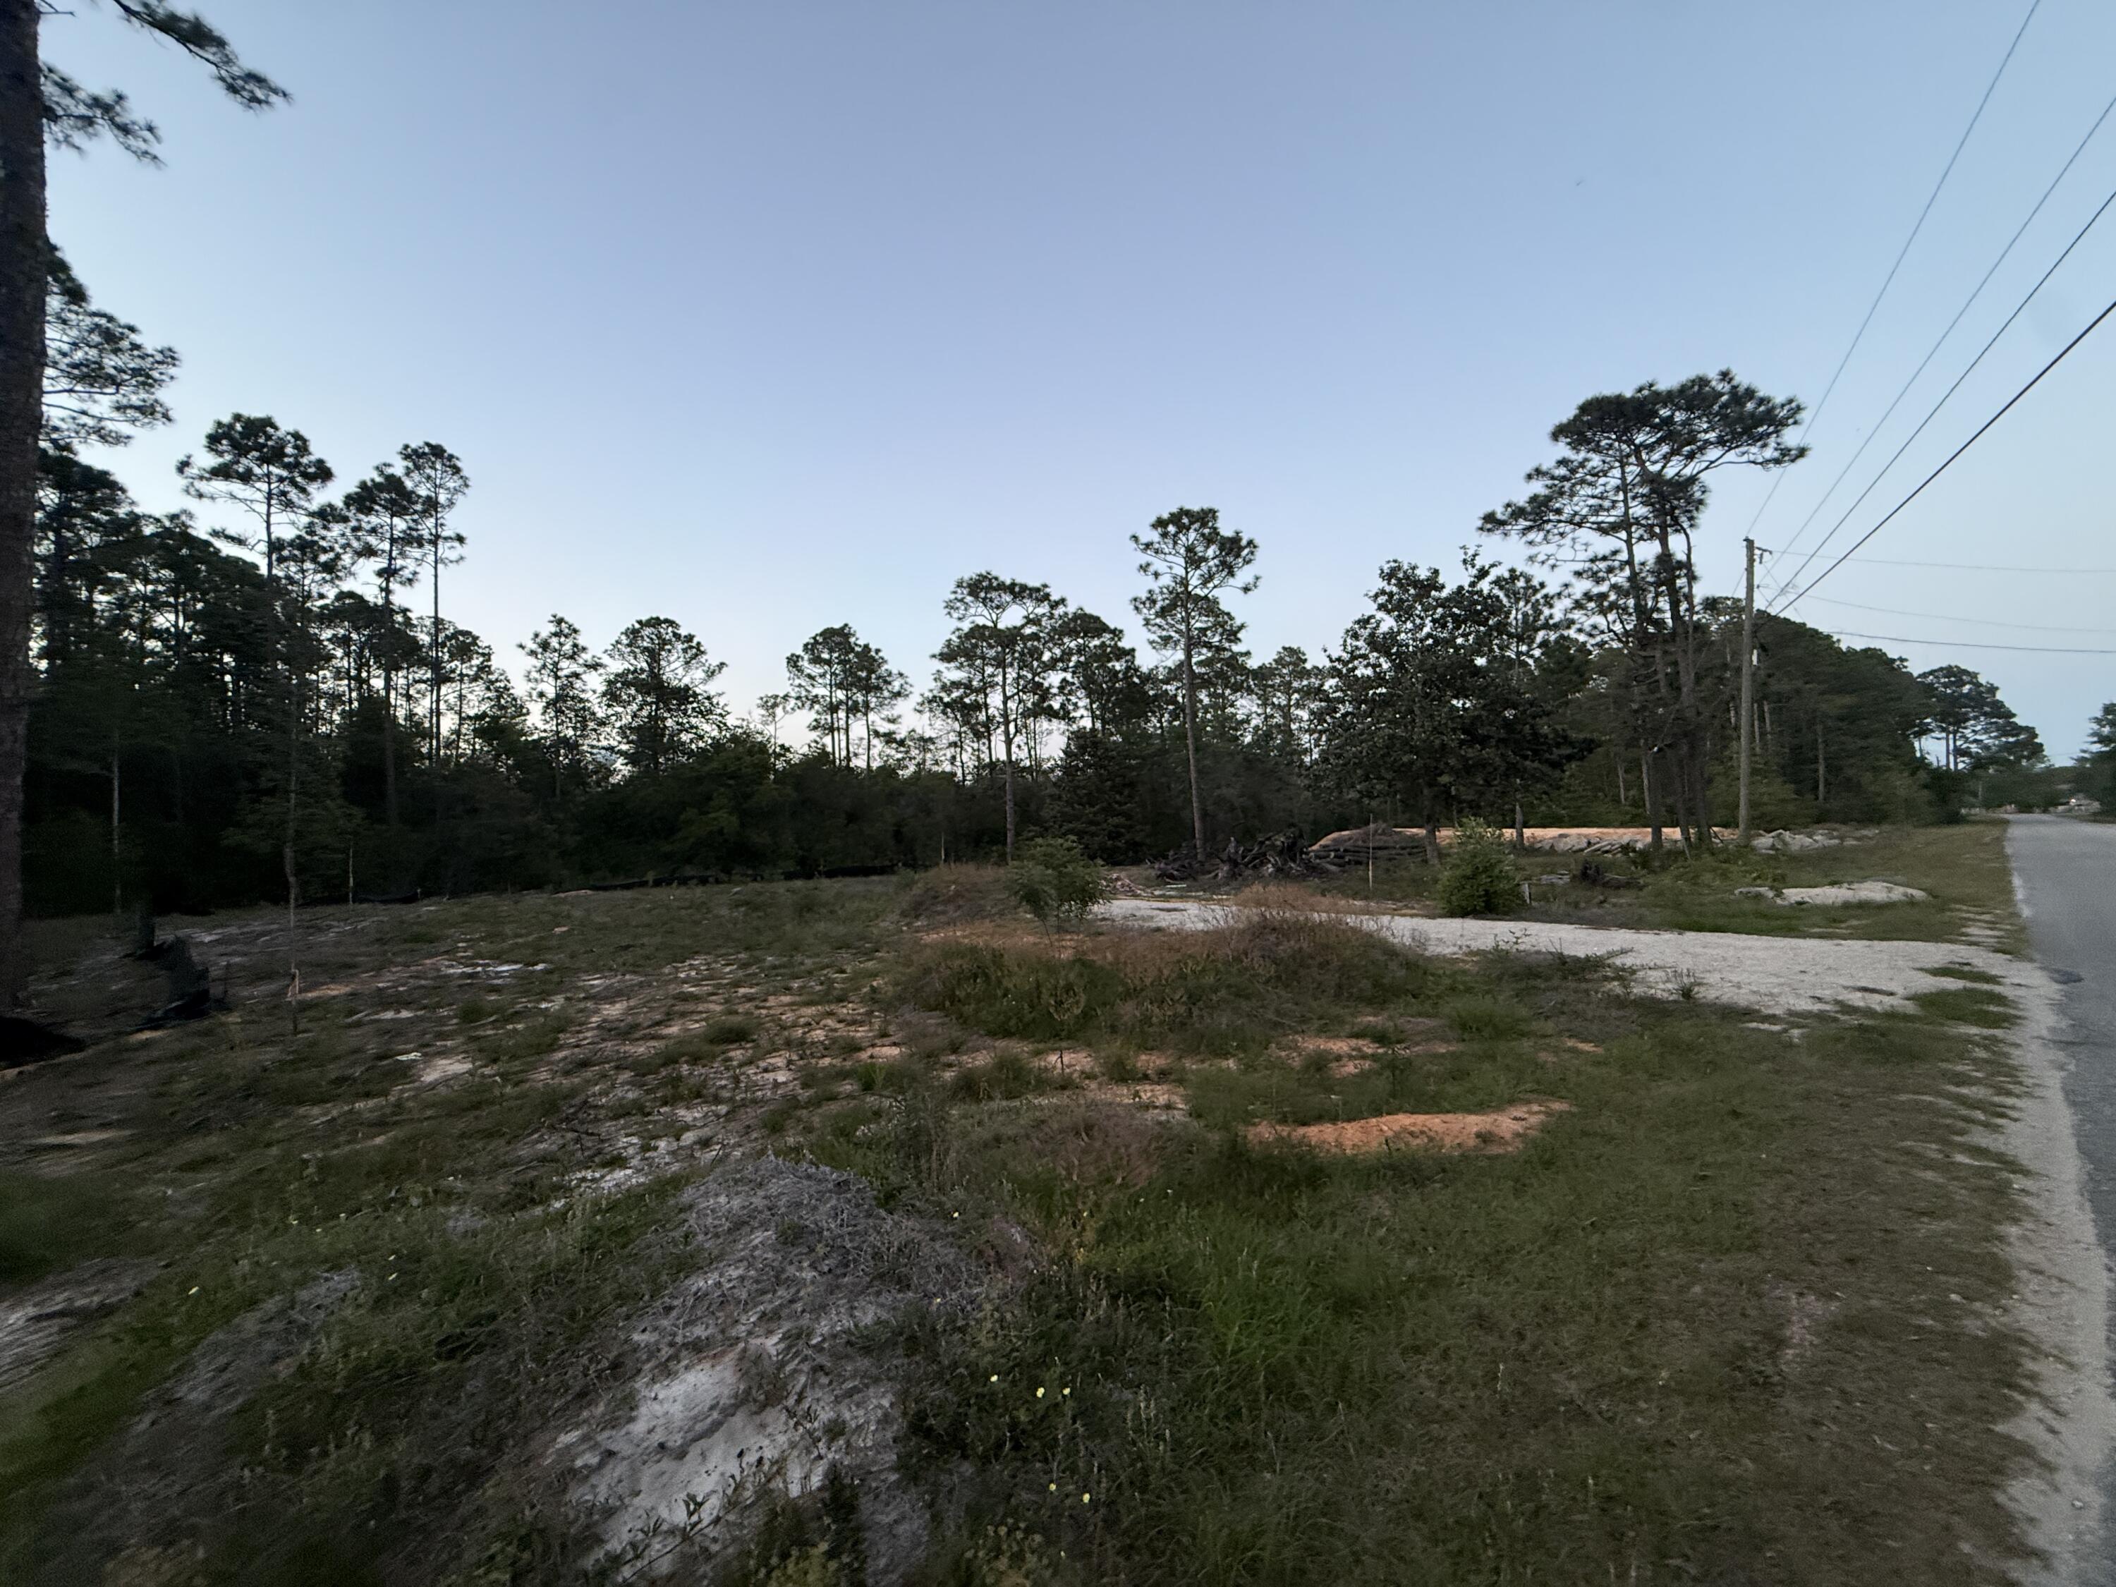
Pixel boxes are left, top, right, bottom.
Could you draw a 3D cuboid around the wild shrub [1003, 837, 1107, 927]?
[{"bbox_3d":[-0.030,1.040,9.700,1.120,1.070,1.050,0,-1,0],"label":"wild shrub"}]

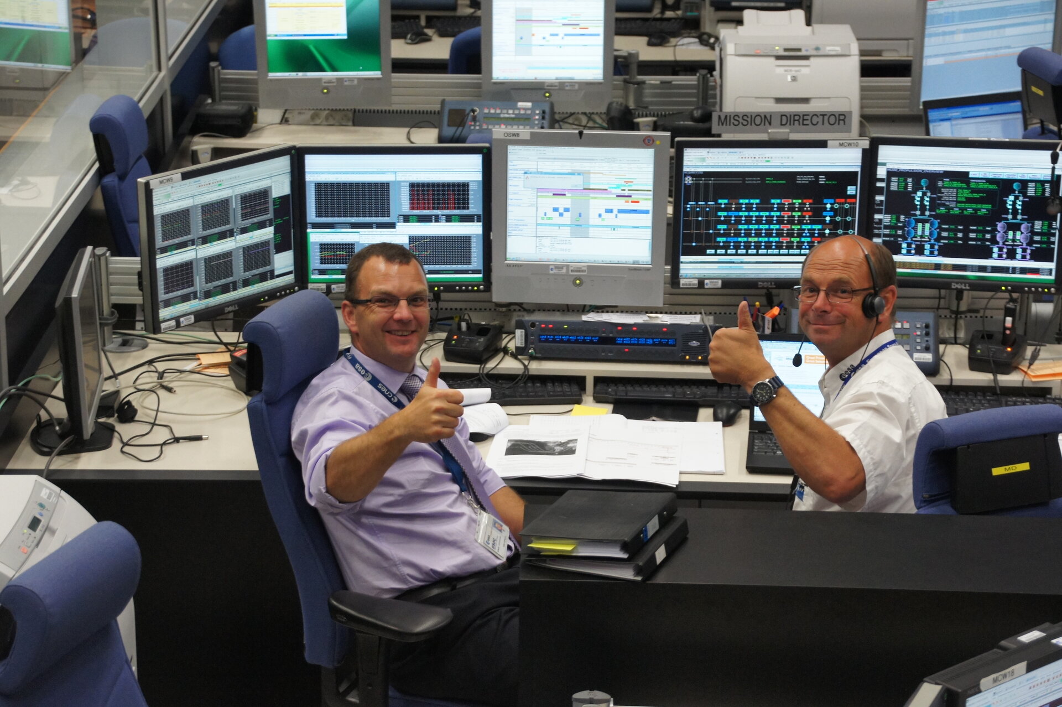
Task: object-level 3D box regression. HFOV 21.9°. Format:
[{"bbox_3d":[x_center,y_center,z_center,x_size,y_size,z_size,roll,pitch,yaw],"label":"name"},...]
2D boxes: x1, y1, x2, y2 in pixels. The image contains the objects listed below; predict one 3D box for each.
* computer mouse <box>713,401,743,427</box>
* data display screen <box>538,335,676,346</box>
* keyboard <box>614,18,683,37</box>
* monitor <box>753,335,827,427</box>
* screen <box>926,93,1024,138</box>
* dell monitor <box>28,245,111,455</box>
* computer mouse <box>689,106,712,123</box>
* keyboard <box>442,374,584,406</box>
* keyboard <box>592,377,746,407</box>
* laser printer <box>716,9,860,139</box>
[{"bbox_3d":[0.452,0.130,6.259,0.066,0.039,0.115,2,19,5],"label":"computer mouse"},{"bbox_3d":[0.179,-0.030,6.428,0.323,0.020,0.012,2,19,4],"label":"data display screen"},{"bbox_3d":[0.330,-1.222,10.231,0.455,0.035,0.160,3,19,9],"label":"keyboard"},{"bbox_3d":[0.654,0.064,6.093,0.327,0.225,0.016,2,1,6],"label":"monitor"},{"bbox_3d":[1.334,-0.637,8.152,0.350,0.250,0.018,-7,3,-22],"label":"screen"},{"bbox_3d":[-1.007,-0.001,6.088,0.200,0.370,0.390,0,19,-3],"label":"dell monitor"},{"bbox_3d":[0.527,-0.728,8.328,0.065,0.038,0.110,7,20,19],"label":"computer mouse"},{"bbox_3d":[-0.113,0.079,6.397,0.455,0.035,0.160,-1,19,-5],"label":"keyboard"},{"bbox_3d":[0.379,0.079,6.412,0.455,0.035,0.160,2,19,4],"label":"keyboard"},{"bbox_3d":[0.763,-0.841,8.326,0.407,0.420,0.450,0,19,-1],"label":"laser printer"}]

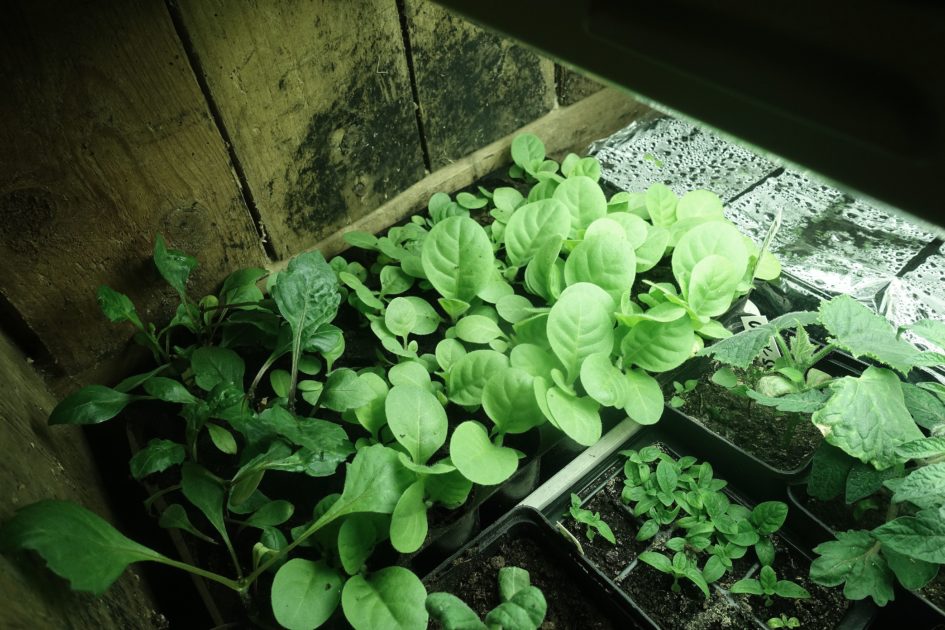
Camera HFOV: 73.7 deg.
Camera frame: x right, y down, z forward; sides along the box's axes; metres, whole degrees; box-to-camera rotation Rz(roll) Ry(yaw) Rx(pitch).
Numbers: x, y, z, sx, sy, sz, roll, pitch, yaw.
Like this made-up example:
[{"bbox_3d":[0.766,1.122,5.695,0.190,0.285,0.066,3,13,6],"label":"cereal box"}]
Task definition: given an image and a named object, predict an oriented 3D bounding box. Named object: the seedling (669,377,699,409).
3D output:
[{"bbox_3d":[0.147,0.054,0.438,0.018,0.016,0.018,13,49,20],"label":"seedling"}]

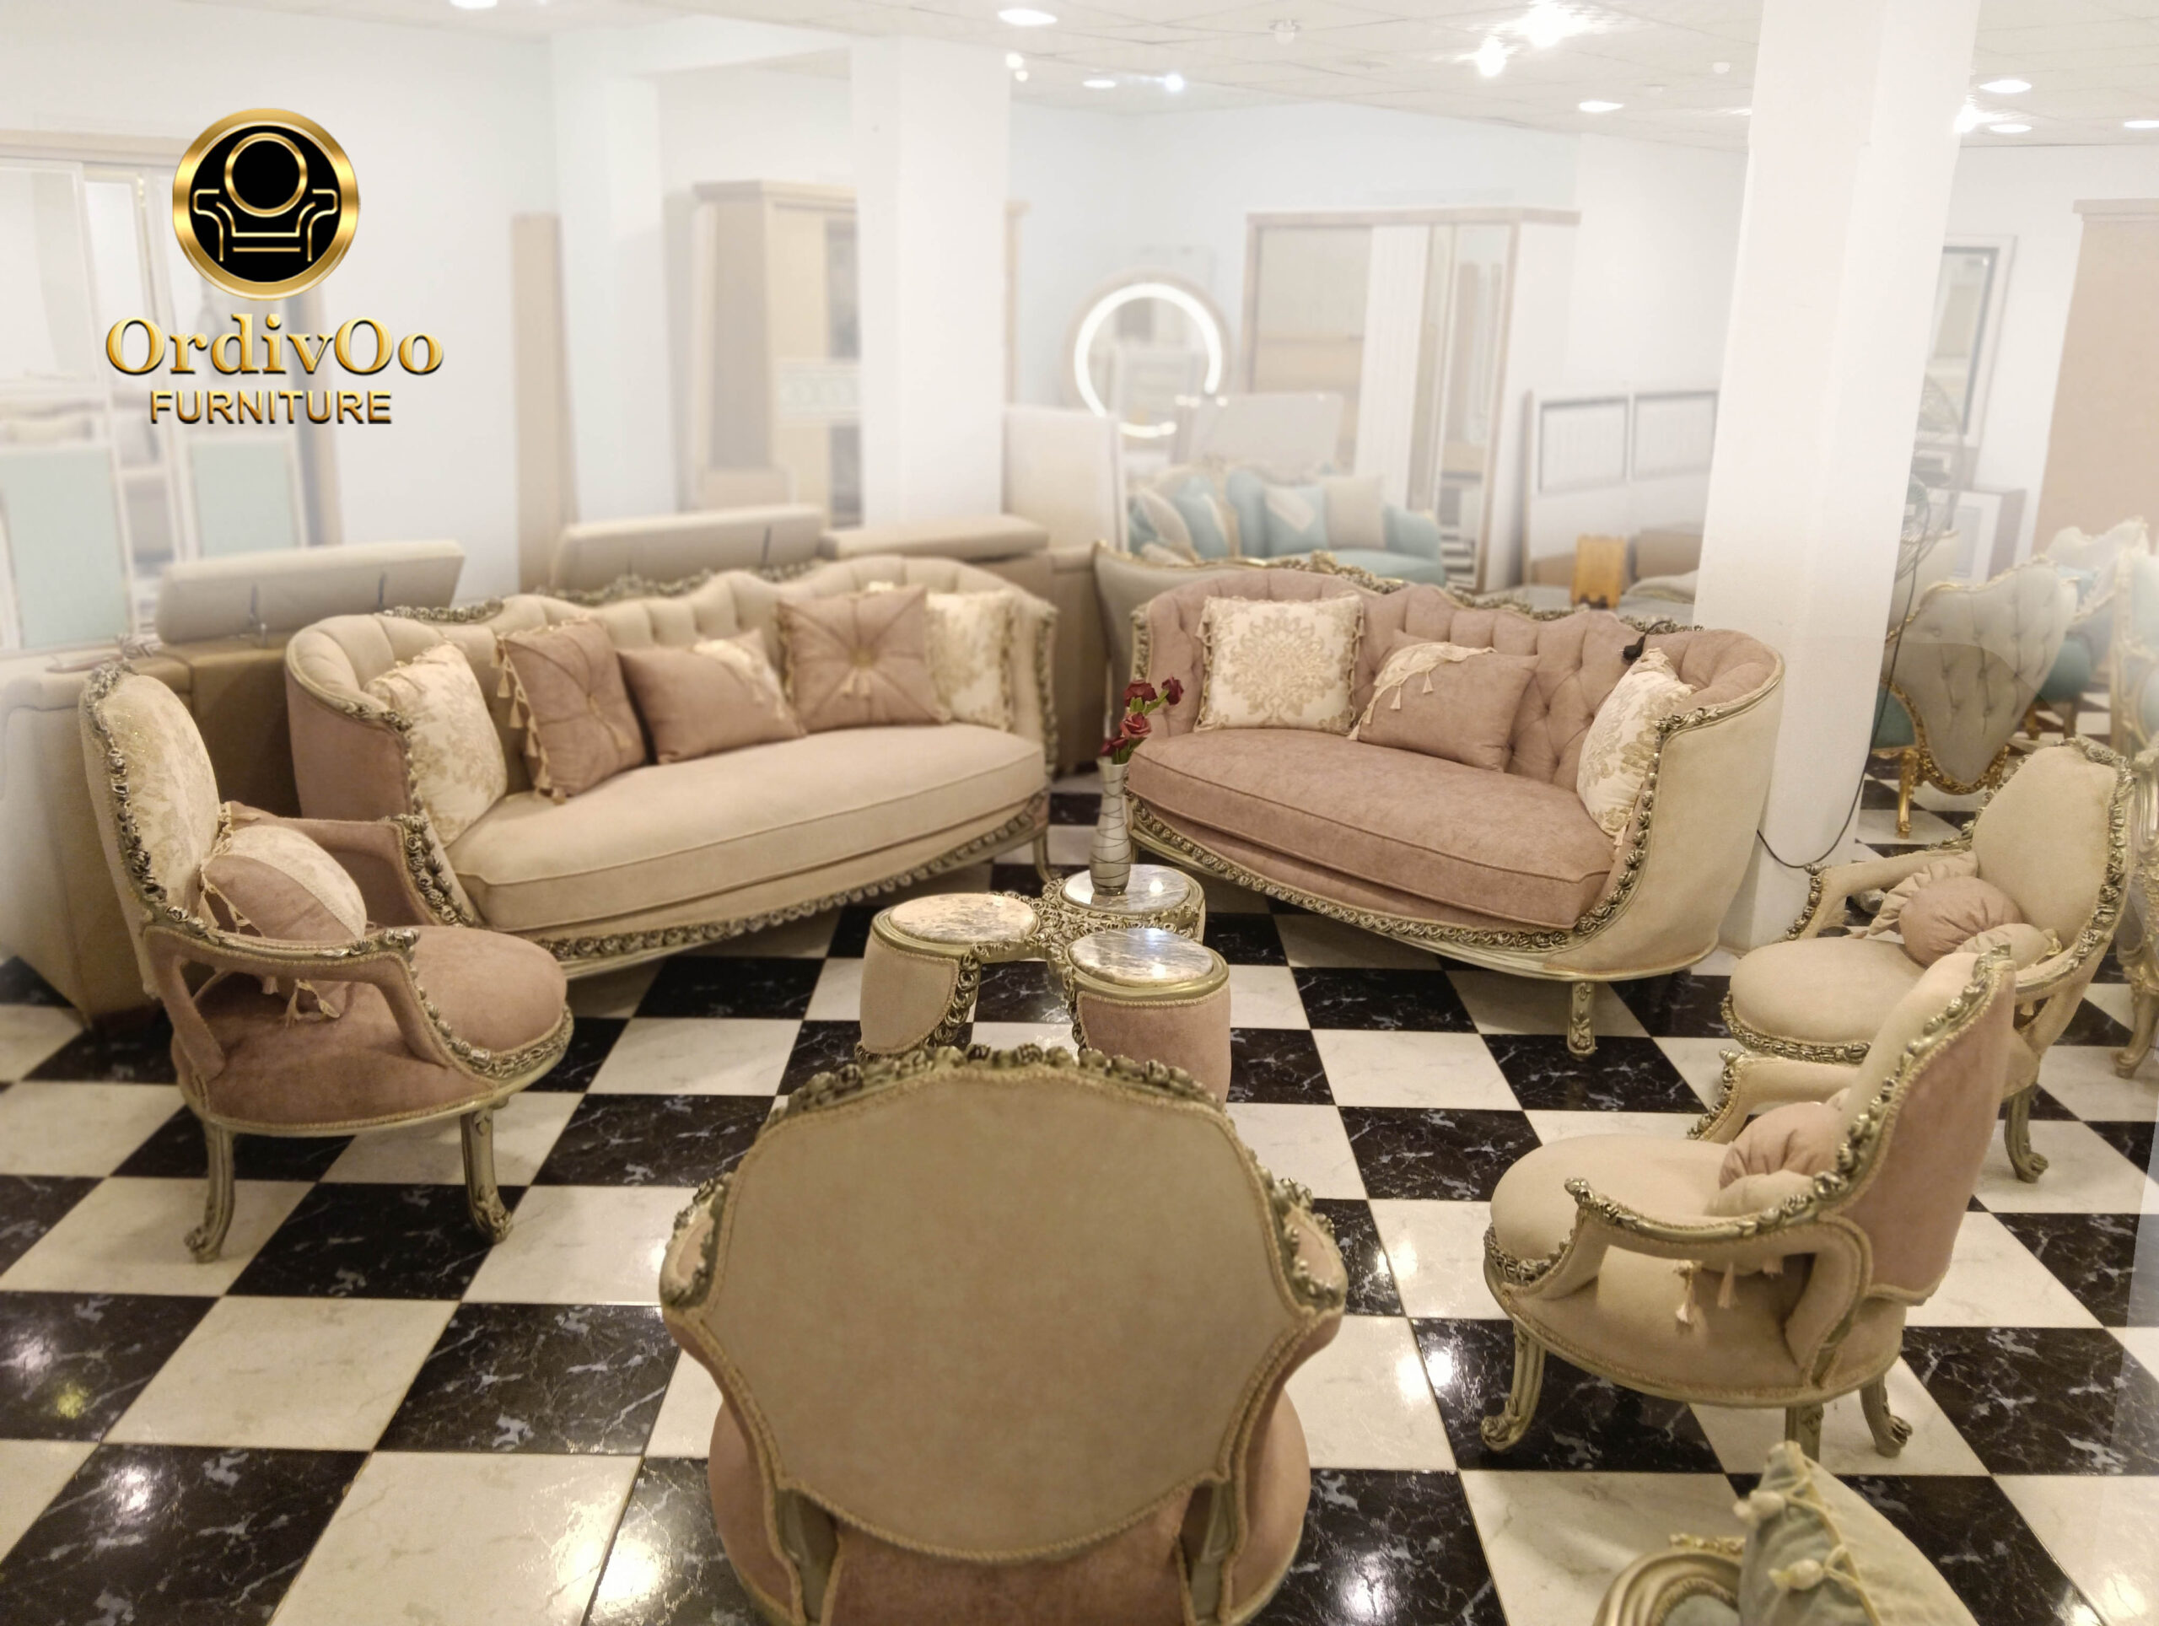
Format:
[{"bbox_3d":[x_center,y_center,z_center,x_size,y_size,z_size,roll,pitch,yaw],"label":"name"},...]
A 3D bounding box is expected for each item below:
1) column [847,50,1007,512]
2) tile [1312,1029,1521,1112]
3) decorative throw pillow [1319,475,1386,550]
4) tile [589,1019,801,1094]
[{"bbox_3d":[-0.629,-1.870,7.212,0.535,2.572,0.321,-13,22,-39],"label":"column"},{"bbox_3d":[0.772,0.597,3.919,0.410,0.010,0.410,1,16,-1],"label":"tile"},{"bbox_3d":[1.426,-1.562,8.750,0.370,0.400,0.140,3,-1,4],"label":"decorative throw pillow"},{"bbox_3d":[-0.849,0.547,3.772,0.400,0.010,0.390,1,17,-1],"label":"tile"}]

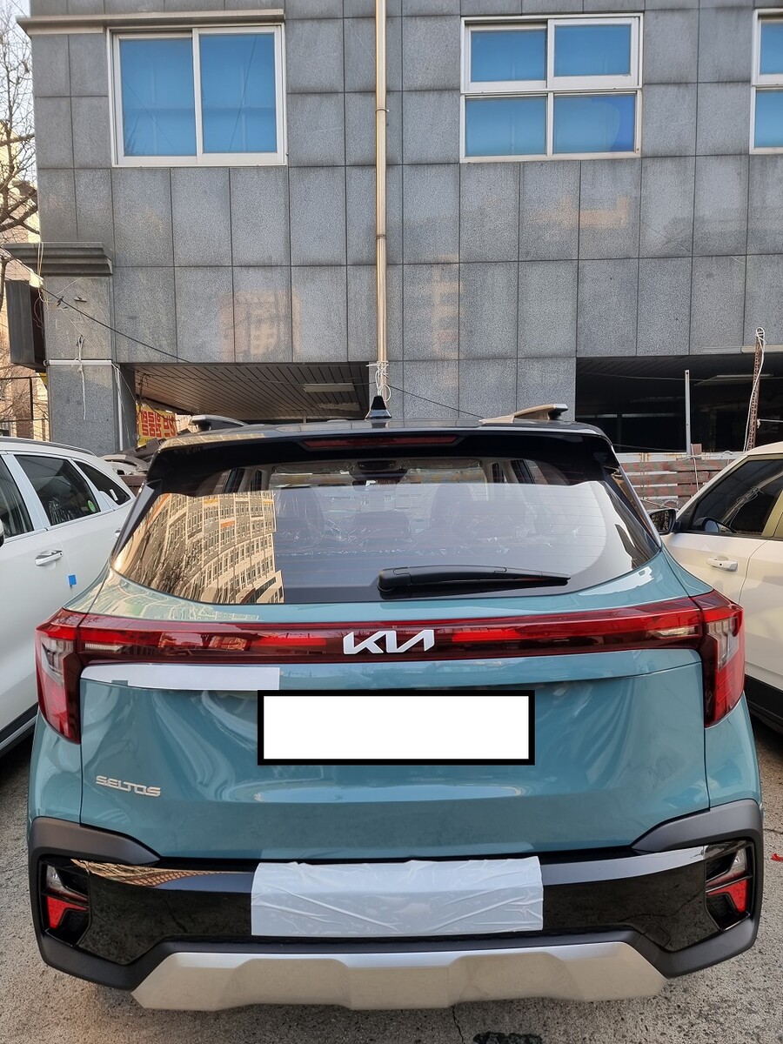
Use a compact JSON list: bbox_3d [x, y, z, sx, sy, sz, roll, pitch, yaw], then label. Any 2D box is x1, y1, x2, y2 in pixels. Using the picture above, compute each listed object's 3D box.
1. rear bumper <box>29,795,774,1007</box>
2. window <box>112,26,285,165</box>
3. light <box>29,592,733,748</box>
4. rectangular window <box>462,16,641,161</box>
[{"bbox_3d":[0.020,0.881,1.764,1.780,0.370,0.440,-2,5,0],"label":"rear bumper"},{"bbox_3d":[-1.983,-4.363,7.447,1.807,1.382,0.120,0,5,1],"label":"window"},{"bbox_3d":[-0.001,0.326,1.688,1.670,0.280,0.260,-2,5,0],"label":"light"},{"bbox_3d":[1.625,-4.402,7.377,1.828,1.398,0.120,0,5,1],"label":"rectangular window"}]

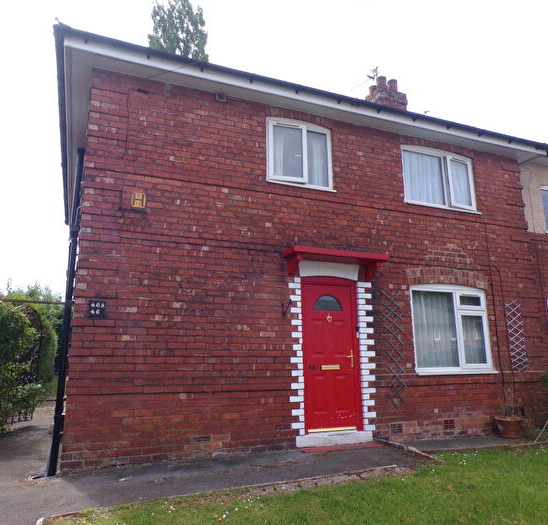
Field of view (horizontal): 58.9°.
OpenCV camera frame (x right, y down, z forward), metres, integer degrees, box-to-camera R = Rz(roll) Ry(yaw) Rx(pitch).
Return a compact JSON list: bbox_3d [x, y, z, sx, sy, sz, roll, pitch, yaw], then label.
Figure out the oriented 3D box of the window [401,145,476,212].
[{"bbox_3d":[2.773,-1.393,8.137,1.587,1.085,0.160,5,-14,-23],"label":"window"}]

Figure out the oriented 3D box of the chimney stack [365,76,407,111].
[{"bbox_3d":[2.891,-4.129,12.770,0.870,1.390,0.880,5,-14,-23],"label":"chimney stack"}]

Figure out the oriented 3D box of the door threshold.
[{"bbox_3d":[0.754,2.316,6.388,1.145,0.146,0.250,5,-14,-23],"label":"door threshold"}]

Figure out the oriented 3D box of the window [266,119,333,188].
[{"bbox_3d":[0.376,-1.589,7.138,1.115,1.085,0.140,5,-14,-23],"label":"window"}]

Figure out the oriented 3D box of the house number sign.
[{"bbox_3d":[-1.999,0.525,5.502,0.194,0.201,0.020,5,-14,-23],"label":"house number sign"}]

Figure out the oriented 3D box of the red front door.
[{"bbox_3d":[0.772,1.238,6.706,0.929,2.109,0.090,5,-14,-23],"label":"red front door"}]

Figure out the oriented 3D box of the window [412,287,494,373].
[{"bbox_3d":[2.765,1.028,7.573,1.595,1.404,0.140,5,-14,-23],"label":"window"}]

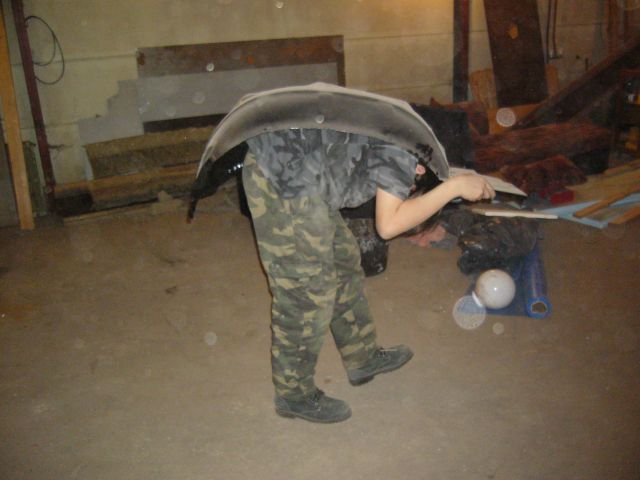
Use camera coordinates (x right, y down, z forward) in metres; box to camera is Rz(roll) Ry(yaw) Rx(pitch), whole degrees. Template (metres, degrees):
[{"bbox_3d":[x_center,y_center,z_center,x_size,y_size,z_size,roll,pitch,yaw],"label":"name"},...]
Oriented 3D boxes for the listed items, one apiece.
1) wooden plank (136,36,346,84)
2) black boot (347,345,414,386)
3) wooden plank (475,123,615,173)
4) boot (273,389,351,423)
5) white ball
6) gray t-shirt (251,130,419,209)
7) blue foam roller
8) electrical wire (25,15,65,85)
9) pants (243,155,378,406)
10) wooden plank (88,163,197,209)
[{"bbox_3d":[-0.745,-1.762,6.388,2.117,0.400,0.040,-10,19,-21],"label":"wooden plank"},{"bbox_3d":[0.239,0.485,2.684,0.285,0.125,0.108,-20,22,-23],"label":"black boot"},{"bbox_3d":[2.054,-0.858,6.000,1.350,0.240,0.280,-10,19,-21],"label":"wooden plank"},{"bbox_3d":[-0.028,0.593,2.450,0.285,0.125,0.110,0,18,12],"label":"boot"},{"bbox_3d":[0.875,0.248,3.243,0.202,0.202,0.202,-3,17,1],"label":"white ball"},{"bbox_3d":[0.043,-0.259,2.242,0.540,0.270,0.440,-2,17,-6],"label":"gray t-shirt"},{"bbox_3d":[1.223,0.164,3.594,0.117,0.117,1.050,3,18,19],"label":"blue foam roller"},{"bbox_3d":[-2.398,-1.653,5.643,0.320,0.620,0.080,-10,19,-21],"label":"electrical wire"},{"bbox_3d":[-0.017,0.111,2.378,0.460,0.930,0.380,-5,17,-5],"label":"pants"},{"bbox_3d":[-1.508,-0.520,6.144,1.300,0.200,0.200,-10,19,-21],"label":"wooden plank"}]

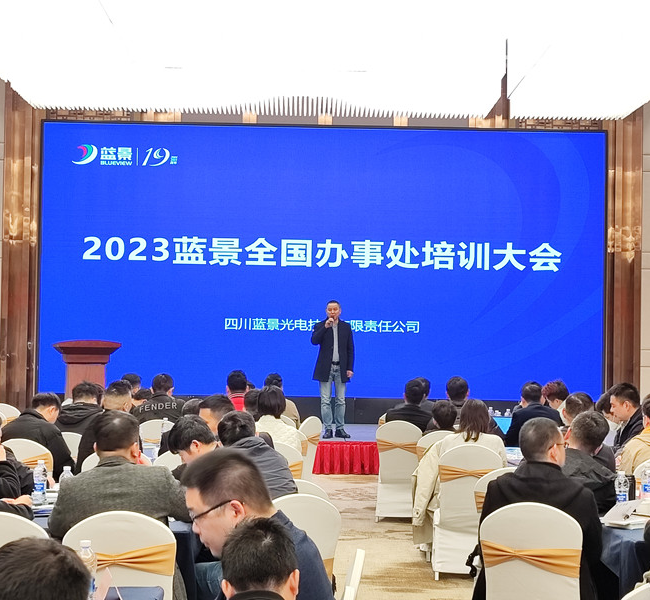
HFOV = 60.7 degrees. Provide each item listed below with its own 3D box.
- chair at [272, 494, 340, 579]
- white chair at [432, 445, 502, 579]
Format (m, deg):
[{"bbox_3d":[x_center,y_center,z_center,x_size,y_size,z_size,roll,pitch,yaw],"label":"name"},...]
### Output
[{"bbox_3d":[-0.256,1.330,2.634,0.450,0.930,0.550,4,-5,-37],"label":"chair"},{"bbox_3d":[0.990,1.430,3.950,0.440,0.910,0.540,1,-2,5],"label":"white chair"}]

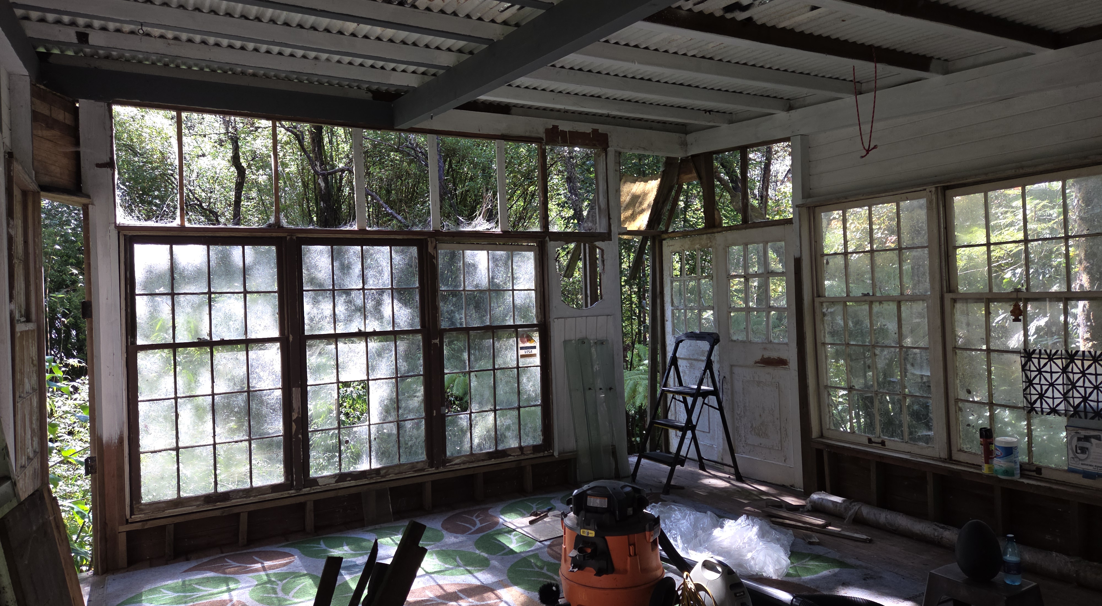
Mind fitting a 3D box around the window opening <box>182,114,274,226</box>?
[{"bbox_3d":[-2.039,-0.831,4.678,0.551,0.691,0.070,-2,0,-30],"label":"window opening"}]

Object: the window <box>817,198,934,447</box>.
[{"bbox_3d":[2.167,0.135,4.936,0.070,1.579,0.842,-2,0,-30],"label":"window"}]

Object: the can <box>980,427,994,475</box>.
[{"bbox_3d":[2.482,0.842,4.165,0.068,0.250,0.068,-2,0,19],"label":"can"}]

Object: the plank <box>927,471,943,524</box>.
[{"bbox_3d":[2.425,1.217,4.623,0.090,0.306,0.042,-2,0,-30],"label":"plank"}]

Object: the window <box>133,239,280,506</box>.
[{"bbox_3d":[-2.104,0.409,4.555,0.818,1.545,0.070,-2,0,-30],"label":"window"}]

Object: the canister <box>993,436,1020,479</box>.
[{"bbox_3d":[2.533,0.861,4.067,0.137,0.210,0.137,-2,0,-30],"label":"canister"}]

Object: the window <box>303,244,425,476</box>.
[{"bbox_3d":[-1.267,0.376,5.043,0.825,1.544,0.070,-2,0,-30],"label":"window"}]

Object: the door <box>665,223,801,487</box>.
[{"bbox_3d":[1.464,0.407,6.098,0.050,1.977,1.510,-2,0,-30],"label":"door"}]

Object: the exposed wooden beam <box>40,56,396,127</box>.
[{"bbox_3d":[-1.990,-1.287,4.629,2.035,0.185,0.090,-2,0,-30],"label":"exposed wooden beam"}]

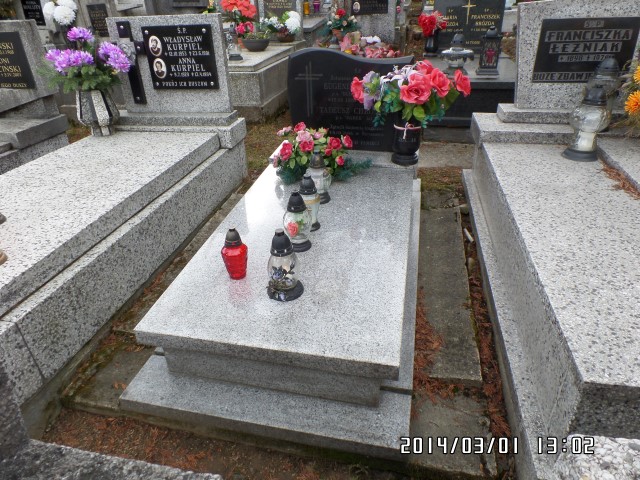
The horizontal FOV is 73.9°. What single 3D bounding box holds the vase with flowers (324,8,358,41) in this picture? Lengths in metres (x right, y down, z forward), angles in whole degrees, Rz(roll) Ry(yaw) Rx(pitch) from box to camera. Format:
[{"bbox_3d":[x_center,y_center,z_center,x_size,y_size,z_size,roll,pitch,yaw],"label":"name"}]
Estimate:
[{"bbox_3d":[0.255,-2.555,5.040,0.400,0.360,0.340,5,33,11],"label":"vase with flowers"}]

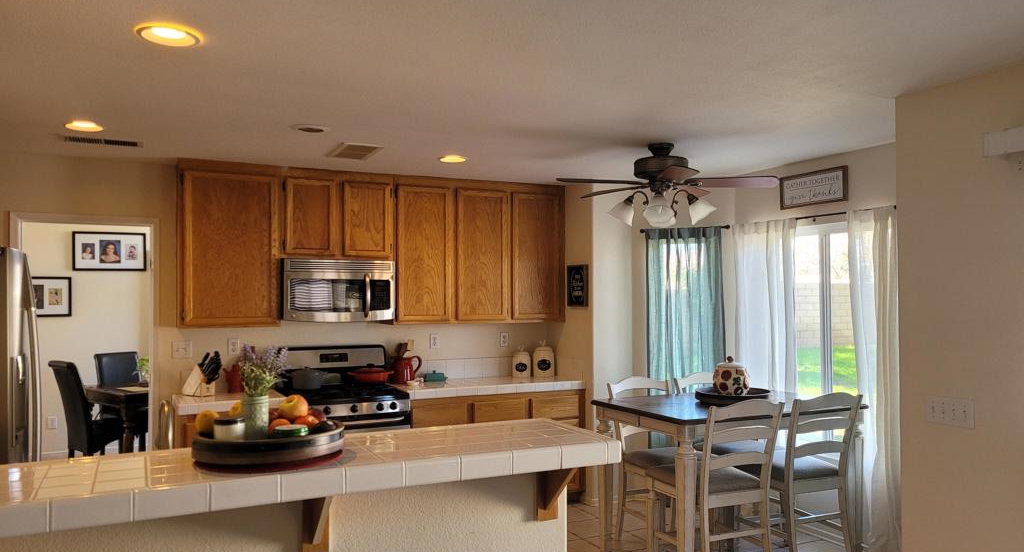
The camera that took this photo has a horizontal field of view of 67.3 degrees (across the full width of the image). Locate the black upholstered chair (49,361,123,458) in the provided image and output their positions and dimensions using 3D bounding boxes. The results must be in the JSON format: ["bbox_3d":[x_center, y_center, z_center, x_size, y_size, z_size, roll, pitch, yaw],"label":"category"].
[{"bbox_3d":[-3.596,1.245,6.680,0.620,1.000,0.470,1,-2,-44],"label":"black upholstered chair"}]

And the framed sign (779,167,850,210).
[{"bbox_3d":[1.907,-0.554,4.897,0.025,0.214,0.532,1,-2,-27],"label":"framed sign"}]

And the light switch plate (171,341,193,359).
[{"bbox_3d":[-2.191,0.491,5.117,0.117,0.116,0.010,1,-2,-26],"label":"light switch plate"}]

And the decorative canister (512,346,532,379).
[{"bbox_3d":[0.079,0.687,6.233,0.144,0.254,0.137,0,-1,1],"label":"decorative canister"}]

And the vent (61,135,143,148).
[{"bbox_3d":[-2.325,-0.749,4.360,0.420,0.025,0.210,1,-1,-26],"label":"vent"}]

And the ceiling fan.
[{"bbox_3d":[0.873,-0.517,4.486,1.270,0.485,1.270,1,-1,-26],"label":"ceiling fan"}]

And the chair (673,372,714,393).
[{"bbox_3d":[1.407,1.172,4.989,0.460,1.020,0.570,1,-1,-26],"label":"chair"}]

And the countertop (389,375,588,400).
[{"bbox_3d":[-0.194,0.834,5.858,1.429,0.059,0.614,1,-2,-27],"label":"countertop"}]

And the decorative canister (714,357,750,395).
[{"bbox_3d":[1.333,0.622,4.670,0.230,0.265,0.230,1,-1,-26],"label":"decorative canister"}]

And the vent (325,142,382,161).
[{"bbox_3d":[-0.964,-0.742,4.671,0.260,0.025,0.490,1,-1,-26],"label":"vent"}]

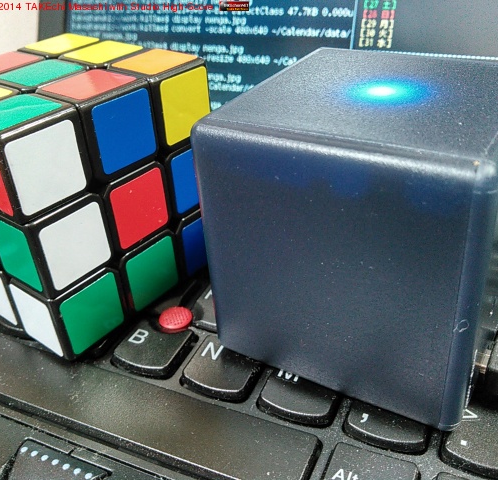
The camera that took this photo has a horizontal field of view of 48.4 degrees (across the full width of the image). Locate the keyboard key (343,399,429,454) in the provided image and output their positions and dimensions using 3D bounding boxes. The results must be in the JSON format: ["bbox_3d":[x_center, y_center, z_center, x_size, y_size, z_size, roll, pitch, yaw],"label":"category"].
[{"bbox_3d":[0.029,0.035,0.113,0.016,0.003,0.016,9,34,24],"label":"keyboard key"}]

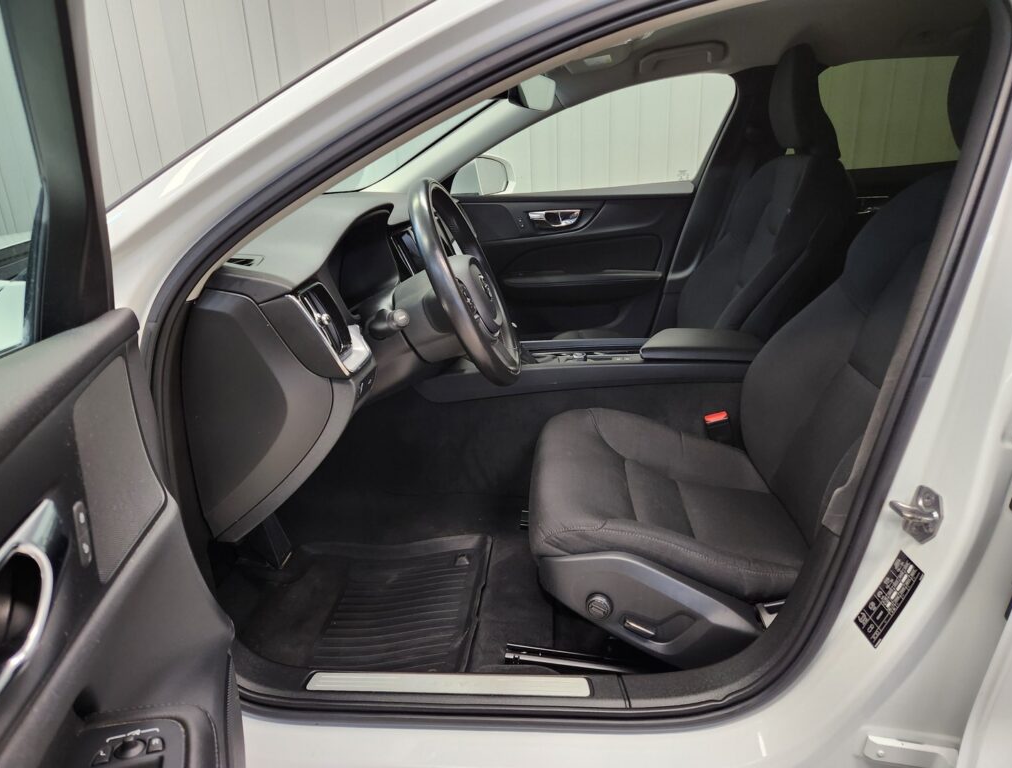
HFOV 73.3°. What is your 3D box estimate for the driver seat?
[{"bbox_3d":[0.462,-0.086,1.140,0.870,0.980,0.540,-1,19,4],"label":"driver seat"}]

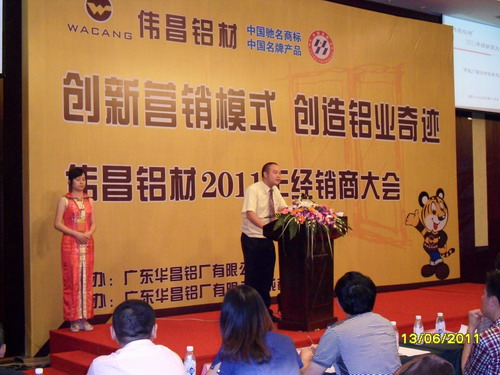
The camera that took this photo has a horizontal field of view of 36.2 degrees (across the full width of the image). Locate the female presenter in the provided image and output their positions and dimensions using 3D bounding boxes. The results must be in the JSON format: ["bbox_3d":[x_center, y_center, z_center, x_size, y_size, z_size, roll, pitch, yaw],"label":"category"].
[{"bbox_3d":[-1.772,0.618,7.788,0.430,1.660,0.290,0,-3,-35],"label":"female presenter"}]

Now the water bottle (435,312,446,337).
[{"bbox_3d":[1.150,0.840,4.620,0.060,0.168,0.060,-2,-2,14],"label":"water bottle"}]

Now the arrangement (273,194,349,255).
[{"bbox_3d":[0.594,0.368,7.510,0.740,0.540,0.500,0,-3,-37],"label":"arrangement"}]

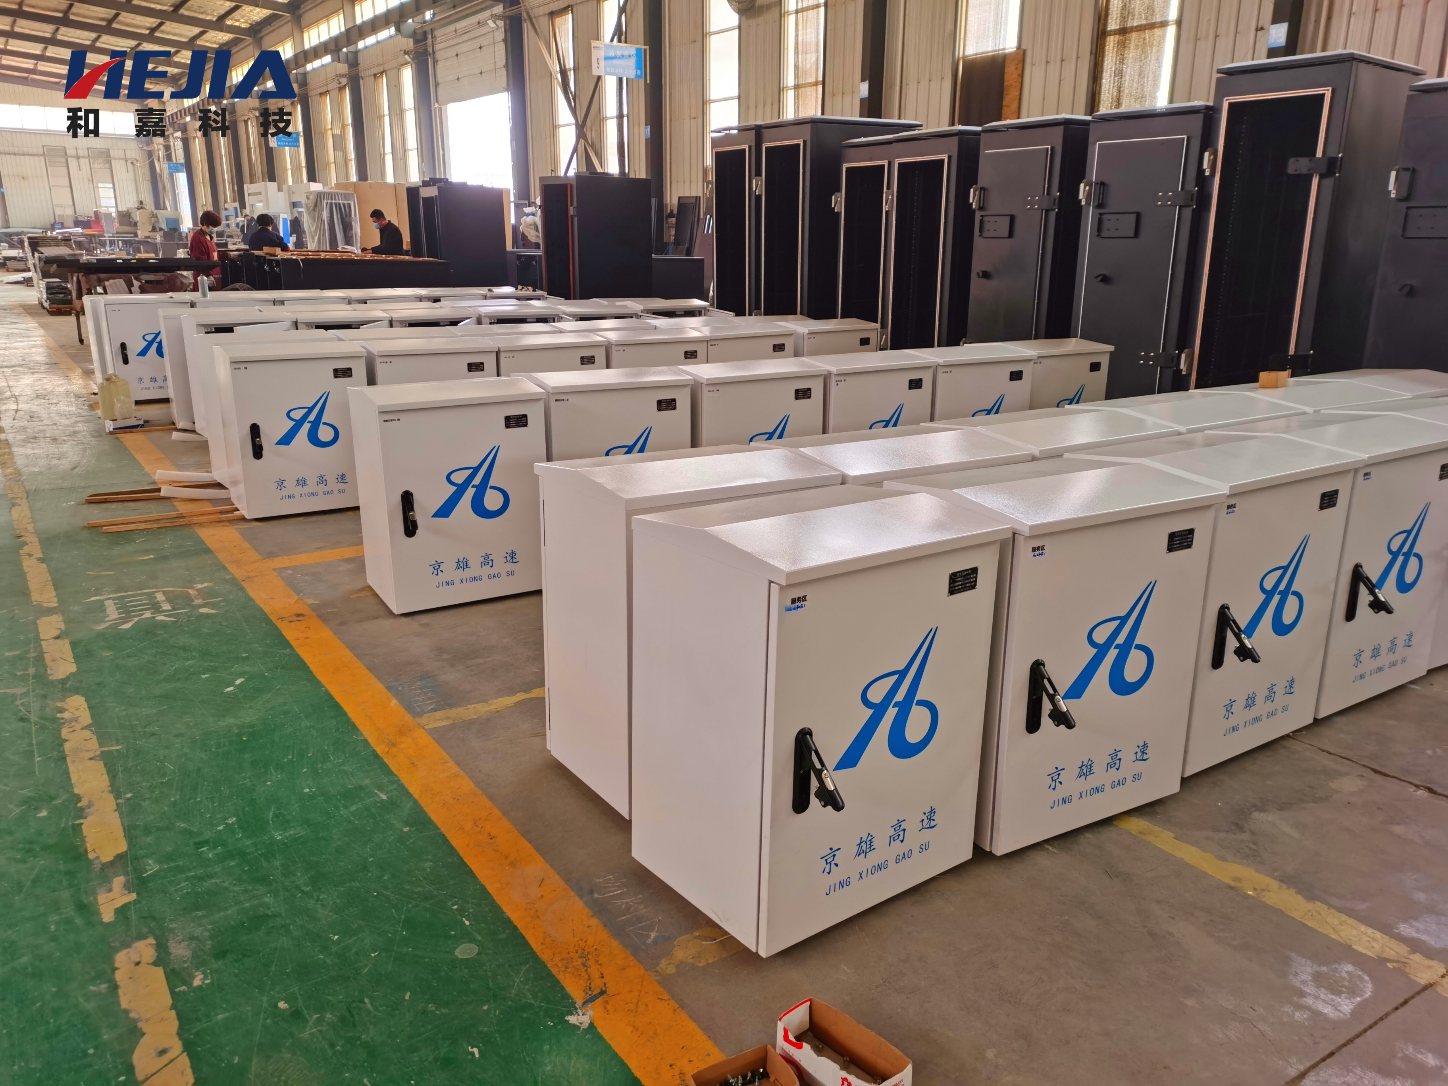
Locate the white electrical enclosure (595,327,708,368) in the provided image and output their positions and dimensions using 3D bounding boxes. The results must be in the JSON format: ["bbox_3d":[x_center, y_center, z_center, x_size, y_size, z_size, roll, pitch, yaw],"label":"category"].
[{"bbox_3d":[-0.498,-0.840,6.700,0.623,0.813,0.507,-9,18,-31],"label":"white electrical enclosure"}]

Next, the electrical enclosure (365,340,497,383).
[{"bbox_3d":[-1.561,-0.676,6.011,0.620,0.820,0.498,-9,18,-30],"label":"electrical enclosure"}]

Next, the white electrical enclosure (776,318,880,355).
[{"bbox_3d":[0.620,-1.062,7.468,0.620,0.820,0.498,-10,19,-33],"label":"white electrical enclosure"}]

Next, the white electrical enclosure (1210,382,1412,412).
[{"bbox_3d":[2.187,-0.191,4.397,0.620,0.820,0.498,-9,18,-30],"label":"white electrical enclosure"}]

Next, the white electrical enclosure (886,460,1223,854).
[{"bbox_3d":[0.790,0.235,2.825,0.621,0.819,0.506,-8,17,-28],"label":"white electrical enclosure"}]

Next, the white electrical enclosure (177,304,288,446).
[{"bbox_3d":[-3.235,-1.145,7.639,0.620,0.820,0.498,-10,18,-32],"label":"white electrical enclosure"}]

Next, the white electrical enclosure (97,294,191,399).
[{"bbox_3d":[-4.549,-1.558,8.946,0.604,0.784,0.465,-10,19,-33],"label":"white electrical enclosure"}]

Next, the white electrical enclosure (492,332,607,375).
[{"bbox_3d":[-0.987,-0.726,6.117,0.604,0.784,0.465,-9,18,-31],"label":"white electrical enclosure"}]

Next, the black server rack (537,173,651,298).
[{"bbox_3d":[-1.414,-3.041,12.516,0.890,1.887,0.900,-9,18,-32],"label":"black server rack"}]

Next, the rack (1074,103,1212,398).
[{"bbox_3d":[2.685,-1.510,6.859,0.800,2.080,0.790,-9,18,-31],"label":"rack"}]

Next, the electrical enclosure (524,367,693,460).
[{"bbox_3d":[-0.511,-0.337,4.830,0.620,0.820,0.498,-9,18,-30],"label":"electrical enclosure"}]

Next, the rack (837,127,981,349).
[{"bbox_3d":[1.574,-1.995,8.601,0.800,2.027,1.420,-8,18,-27],"label":"rack"}]

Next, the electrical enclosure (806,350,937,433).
[{"bbox_3d":[0.633,-0.515,5.508,0.620,0.820,0.498,-9,18,-32],"label":"electrical enclosure"}]

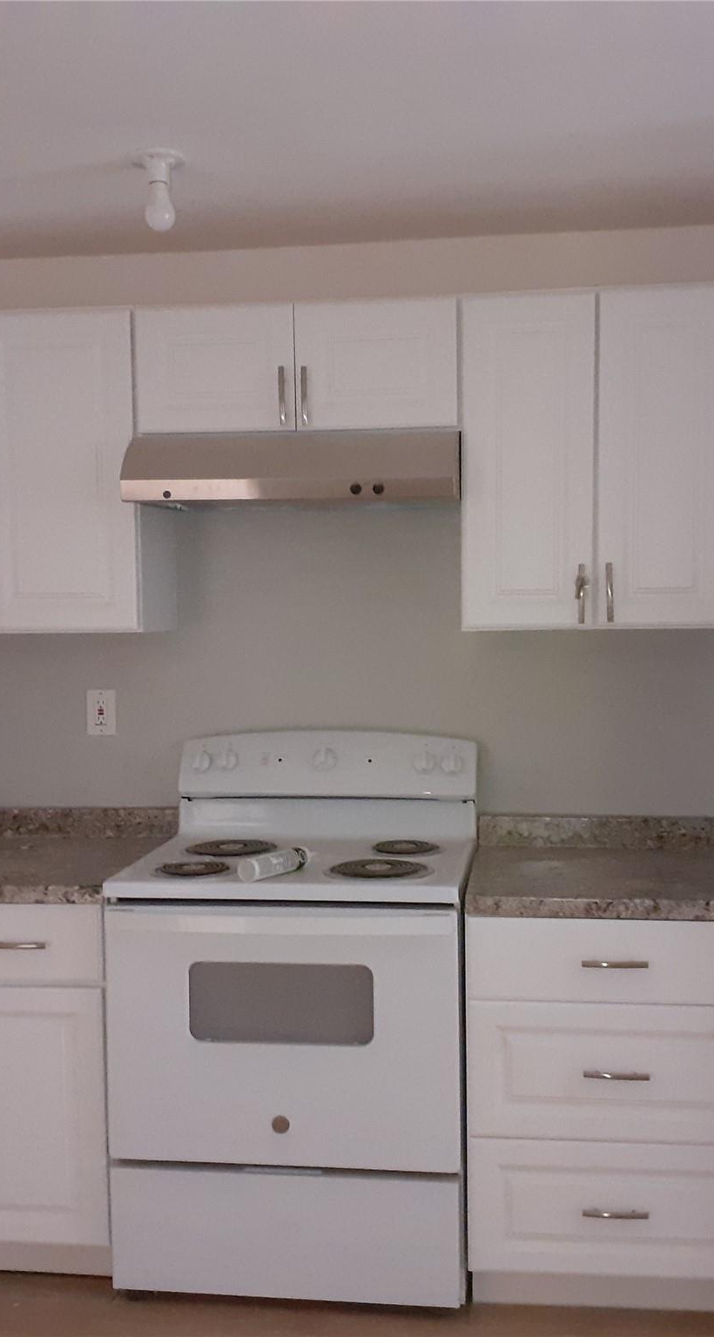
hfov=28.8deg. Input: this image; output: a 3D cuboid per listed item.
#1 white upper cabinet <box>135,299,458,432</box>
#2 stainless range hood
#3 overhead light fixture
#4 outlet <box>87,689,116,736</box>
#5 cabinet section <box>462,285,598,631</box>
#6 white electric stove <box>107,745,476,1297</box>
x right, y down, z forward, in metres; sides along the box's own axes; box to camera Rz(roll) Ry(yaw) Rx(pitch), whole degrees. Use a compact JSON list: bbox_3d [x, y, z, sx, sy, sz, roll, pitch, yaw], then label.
[{"bbox_3d":[-0.121,-0.701,3.352,0.755,0.291,0.335,0,3,8],"label":"white upper cabinet"},{"bbox_3d":[-0.124,-0.465,3.296,0.759,0.170,0.470,0,3,8],"label":"stainless range hood"},{"bbox_3d":[-0.397,-0.953,2.798,0.108,0.148,0.108,0,3,8],"label":"overhead light fixture"},{"bbox_3d":[-0.666,0.115,3.632,0.071,0.116,0.010,0,3,8],"label":"outlet"},{"bbox_3d":[0.411,-0.476,3.326,0.308,0.759,0.332,0,3,8],"label":"cabinet section"},{"bbox_3d":[-0.120,0.769,3.243,0.763,1.195,0.680,0,3,8],"label":"white electric stove"}]

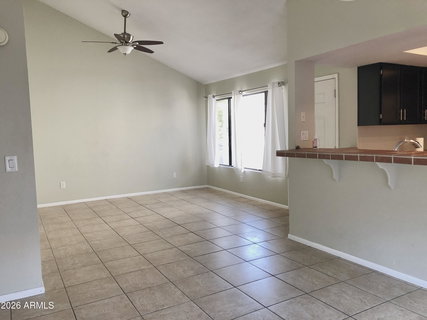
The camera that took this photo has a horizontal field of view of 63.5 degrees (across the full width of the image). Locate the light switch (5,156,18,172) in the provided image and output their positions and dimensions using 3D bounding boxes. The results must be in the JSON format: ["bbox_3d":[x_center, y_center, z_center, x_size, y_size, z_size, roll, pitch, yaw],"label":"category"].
[{"bbox_3d":[-1.632,0.029,2.789,0.077,0.118,0.013,-4,6,-30],"label":"light switch"}]

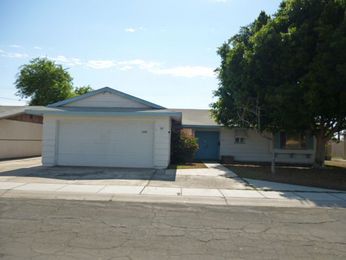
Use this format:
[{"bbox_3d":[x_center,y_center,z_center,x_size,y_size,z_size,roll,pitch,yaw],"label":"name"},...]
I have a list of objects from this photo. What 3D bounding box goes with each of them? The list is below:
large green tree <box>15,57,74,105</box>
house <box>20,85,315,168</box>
[{"bbox_3d":[-13.557,-2.646,29.633,6.400,9.900,6.400,1,-2,3],"label":"large green tree"},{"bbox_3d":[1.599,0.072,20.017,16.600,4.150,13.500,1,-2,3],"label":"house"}]

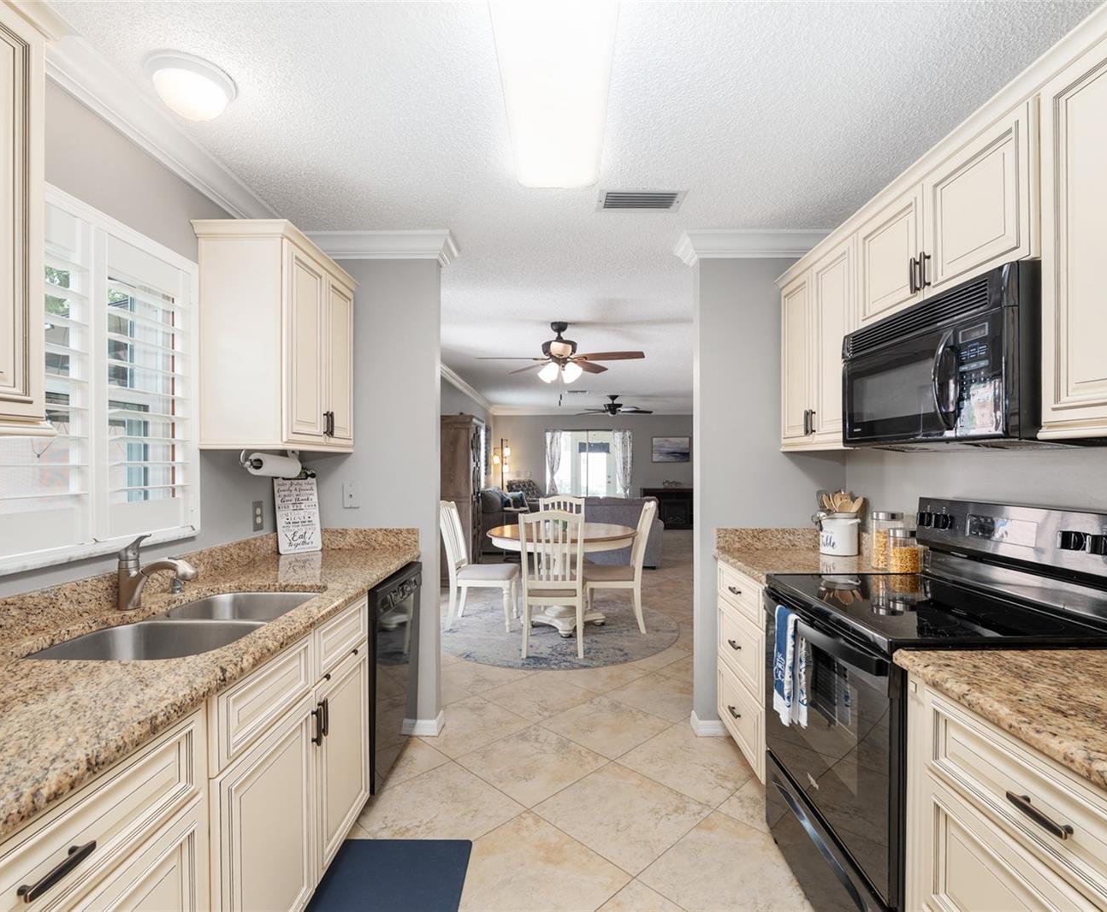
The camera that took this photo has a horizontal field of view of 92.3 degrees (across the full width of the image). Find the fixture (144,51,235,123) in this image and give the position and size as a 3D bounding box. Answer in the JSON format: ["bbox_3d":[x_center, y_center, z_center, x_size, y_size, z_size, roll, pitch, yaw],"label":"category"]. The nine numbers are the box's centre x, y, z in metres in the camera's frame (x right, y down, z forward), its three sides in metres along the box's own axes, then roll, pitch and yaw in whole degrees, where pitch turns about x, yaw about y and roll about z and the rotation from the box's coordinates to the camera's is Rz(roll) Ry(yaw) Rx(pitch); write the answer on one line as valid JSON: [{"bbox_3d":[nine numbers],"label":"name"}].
[{"bbox_3d":[-1.037,-1.030,1.528,0.226,0.100,0.226,0,-1,1],"label":"fixture"}]

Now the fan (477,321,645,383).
[{"bbox_3d":[0.055,-0.807,4.200,1.300,0.480,1.300,0,-1,1],"label":"fan"}]

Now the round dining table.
[{"bbox_3d":[0.073,1.019,4.450,1.250,0.770,1.250,0,-1,0],"label":"round dining table"}]

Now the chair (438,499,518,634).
[{"bbox_3d":[-0.605,0.894,4.440,0.590,1.020,0.470,0,-1,7],"label":"chair"}]

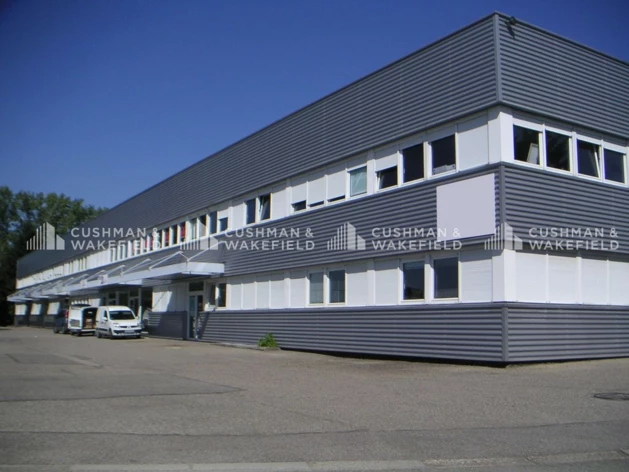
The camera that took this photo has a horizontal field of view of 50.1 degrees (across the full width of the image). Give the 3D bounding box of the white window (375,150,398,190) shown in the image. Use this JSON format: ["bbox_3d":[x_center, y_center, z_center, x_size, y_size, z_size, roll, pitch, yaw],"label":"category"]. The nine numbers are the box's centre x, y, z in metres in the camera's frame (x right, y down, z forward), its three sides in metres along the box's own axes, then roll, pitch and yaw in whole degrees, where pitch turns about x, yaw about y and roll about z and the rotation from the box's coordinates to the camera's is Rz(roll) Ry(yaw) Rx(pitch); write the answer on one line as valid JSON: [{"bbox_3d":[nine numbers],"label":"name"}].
[{"bbox_3d":[2.250,-2.045,21.100,0.130,1.080,1.180,5,-9,-32],"label":"white window"}]

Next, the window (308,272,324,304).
[{"bbox_3d":[0.070,1.885,24.050,0.130,1.120,1.050,5,-9,-32],"label":"window"}]

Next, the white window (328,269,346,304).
[{"bbox_3d":[0.780,1.730,22.950,0.130,1.160,1.080,5,-9,-32],"label":"white window"}]

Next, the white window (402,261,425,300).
[{"bbox_3d":[2.860,1.298,19.477,0.120,1.152,0.973,6,-9,-33],"label":"white window"}]

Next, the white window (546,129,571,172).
[{"bbox_3d":[6.666,-2.338,18.434,1.092,1.002,0.120,6,-9,-33],"label":"white window"}]

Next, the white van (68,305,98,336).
[{"bbox_3d":[-14.790,5.561,44.047,1.750,1.860,4.200,5,-9,-32],"label":"white van"}]

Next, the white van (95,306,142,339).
[{"bbox_3d":[-11.100,4.920,38.300,1.720,1.830,4.050,5,-9,-30],"label":"white van"}]

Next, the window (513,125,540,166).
[{"bbox_3d":[5.620,-2.415,17.700,1.070,0.980,0.130,5,-9,-32],"label":"window"}]

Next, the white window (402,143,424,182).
[{"bbox_3d":[2.924,-2.167,19.912,0.120,1.058,0.996,6,-9,-33],"label":"white window"}]

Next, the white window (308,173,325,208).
[{"bbox_3d":[0.068,-1.632,24.255,0.120,1.195,1.073,6,-9,-33],"label":"white window"}]

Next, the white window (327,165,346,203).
[{"bbox_3d":[0.770,-1.820,23.500,0.130,1.150,1.200,5,-9,-32],"label":"white window"}]

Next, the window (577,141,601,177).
[{"bbox_3d":[7.815,-2.175,19.169,1.078,0.996,0.120,6,-9,-33],"label":"window"}]

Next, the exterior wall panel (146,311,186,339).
[{"bbox_3d":[-7.850,4.673,35.555,0.150,1.296,5.330,6,-9,-33],"label":"exterior wall panel"}]

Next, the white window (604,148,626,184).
[{"bbox_3d":[8.895,-2.048,19.864,1.049,0.984,0.120,6,-9,-33],"label":"white window"}]

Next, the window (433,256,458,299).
[{"bbox_3d":[3.600,1.155,18.500,0.130,1.120,1.030,5,-9,-32],"label":"window"}]

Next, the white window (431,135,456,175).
[{"bbox_3d":[3.630,-2.290,18.950,0.130,1.000,1.050,5,-9,-32],"label":"white window"}]

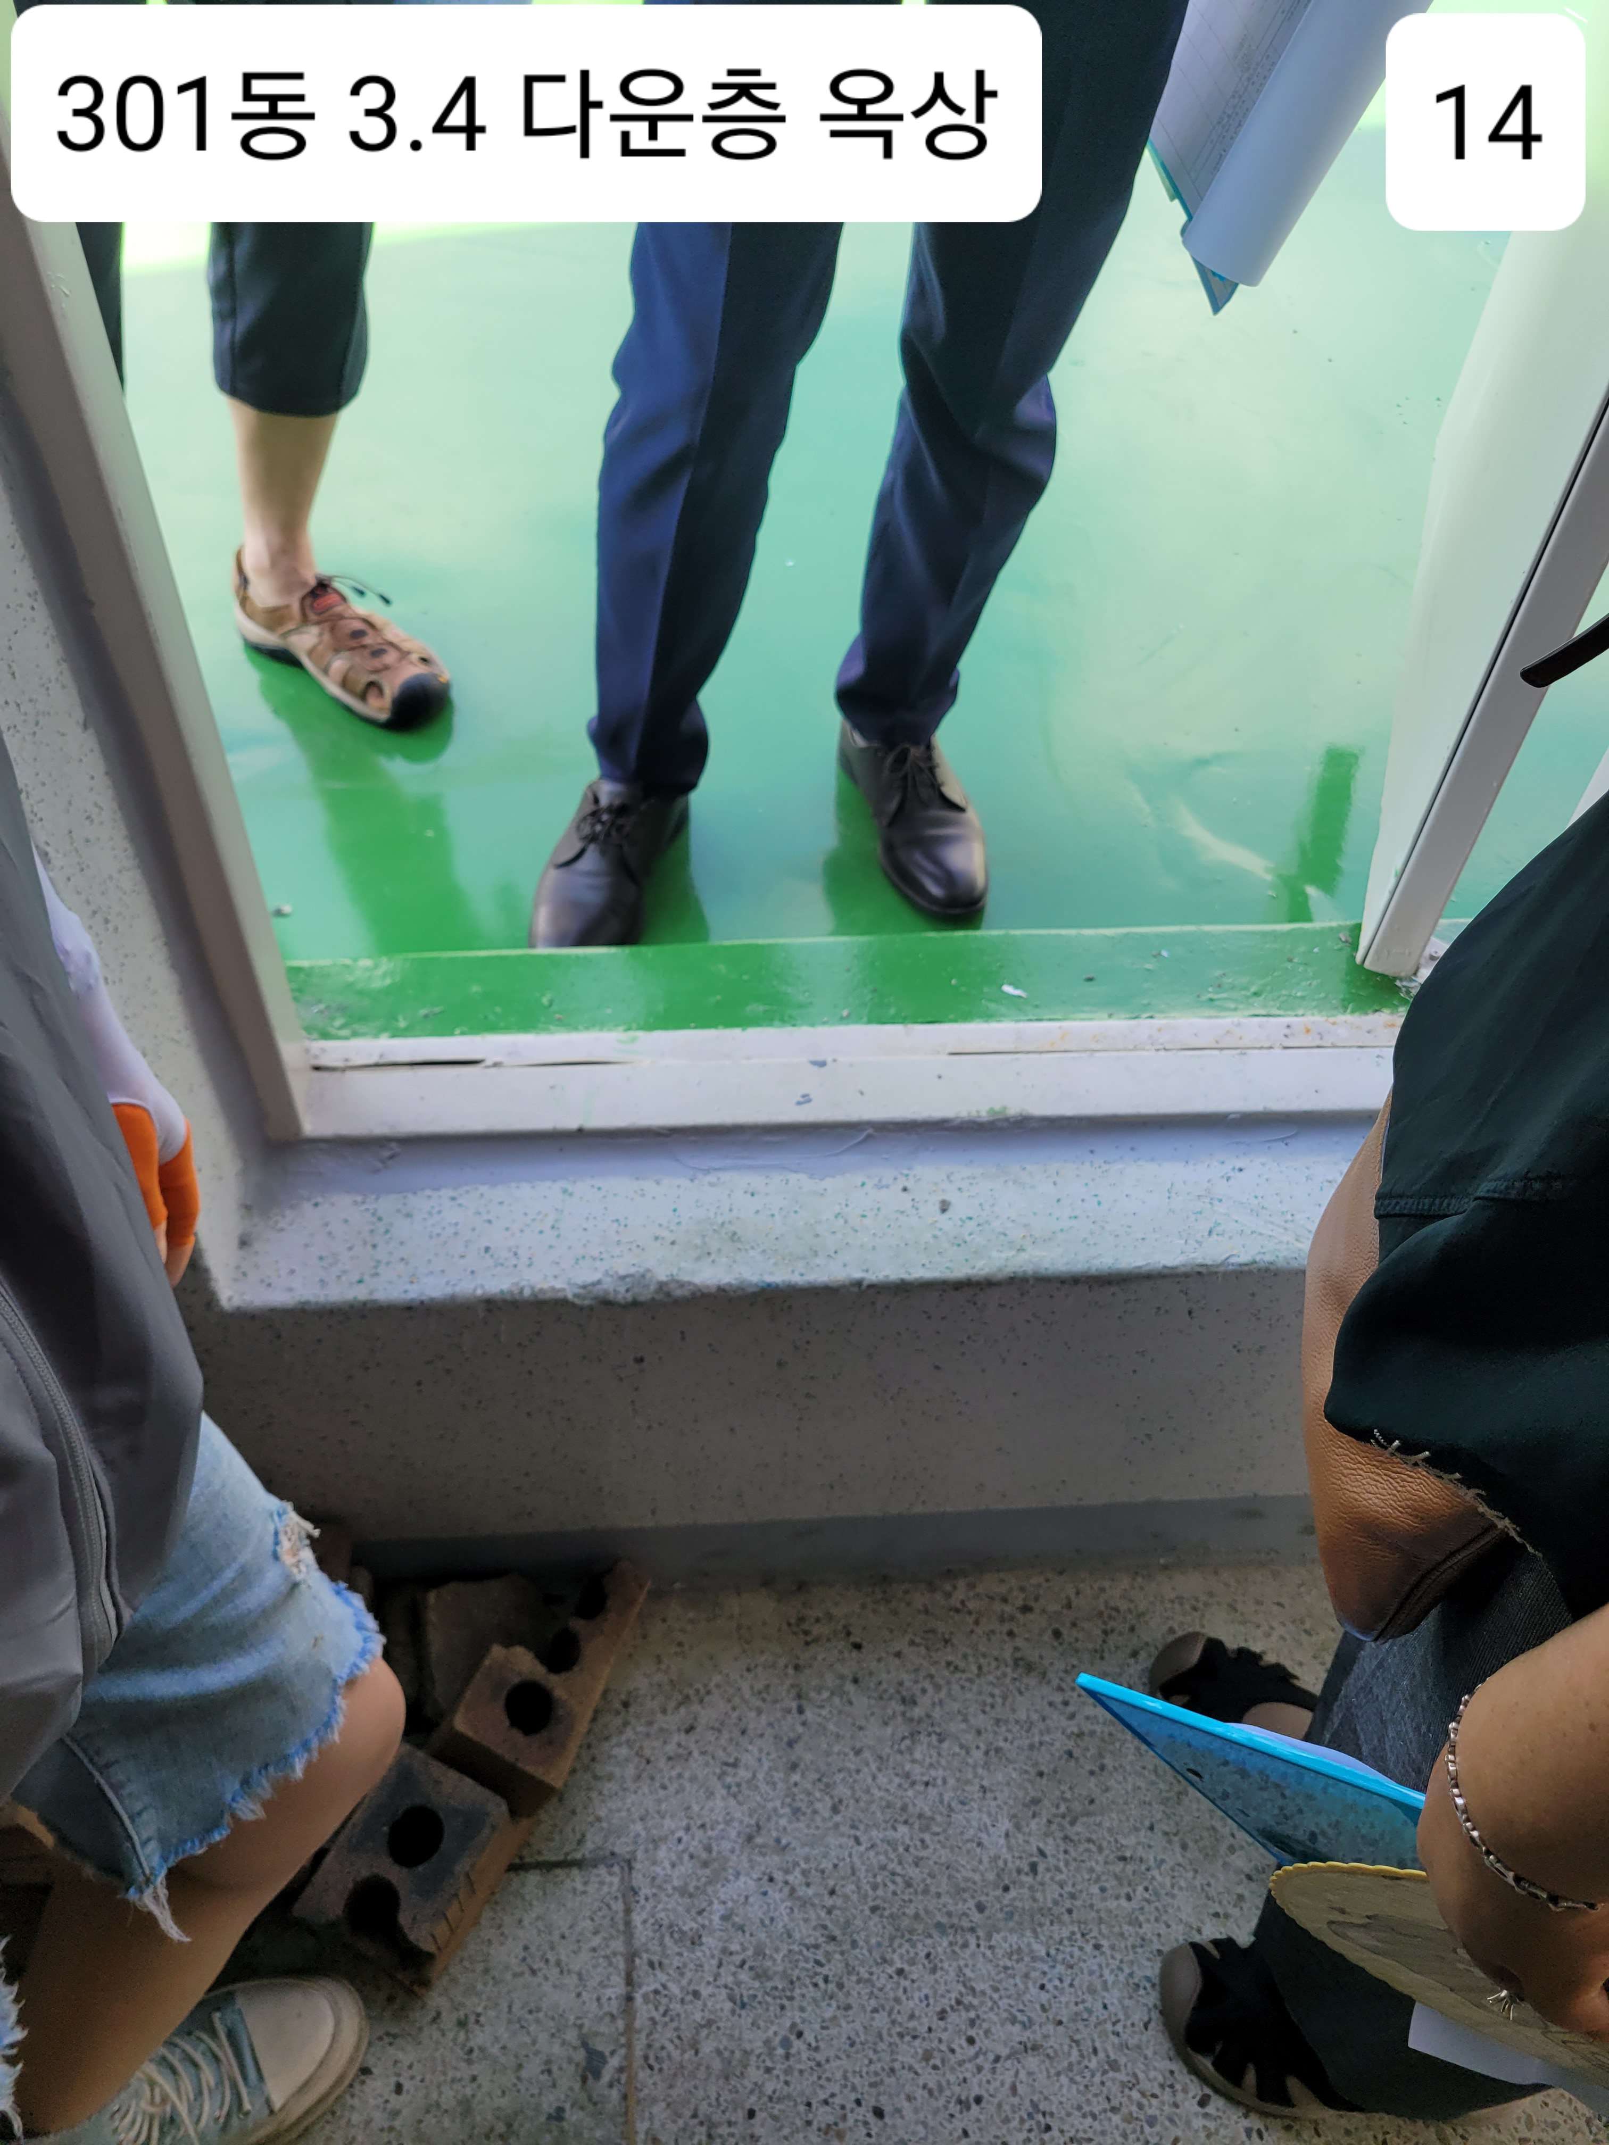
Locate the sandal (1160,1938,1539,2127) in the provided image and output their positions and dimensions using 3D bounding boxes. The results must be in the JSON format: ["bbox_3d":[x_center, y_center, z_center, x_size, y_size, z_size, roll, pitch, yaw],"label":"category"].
[{"bbox_3d":[0.395,0.691,1.170,0.250,0.080,0.097,4,49,0],"label":"sandal"}]

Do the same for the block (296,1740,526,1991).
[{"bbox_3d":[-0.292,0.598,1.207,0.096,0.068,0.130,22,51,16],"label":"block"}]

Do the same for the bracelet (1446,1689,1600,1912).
[{"bbox_3d":[0.205,0.197,0.440,0.062,0.022,0.068,39,38,11],"label":"bracelet"}]

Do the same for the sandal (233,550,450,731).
[{"bbox_3d":[-0.523,-0.498,1.779,0.305,0.100,0.108,34,55,24],"label":"sandal"}]

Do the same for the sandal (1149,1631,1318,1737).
[{"bbox_3d":[0.406,0.531,1.310,0.245,0.080,0.097,19,50,13],"label":"sandal"}]

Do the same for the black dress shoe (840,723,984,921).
[{"bbox_3d":[0.107,-0.290,1.627,0.105,0.105,0.287,-11,50,-13],"label":"black dress shoe"}]

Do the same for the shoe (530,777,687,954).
[{"bbox_3d":[-0.181,-0.238,1.566,0.105,0.105,0.285,13,49,8],"label":"shoe"}]

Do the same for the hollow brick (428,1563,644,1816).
[{"bbox_3d":[-0.205,0.467,1.273,0.090,0.057,0.190,34,36,-5],"label":"hollow brick"}]

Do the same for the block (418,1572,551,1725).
[{"bbox_3d":[-0.249,0.479,1.310,0.100,0.060,0.120,-10,50,-11],"label":"block"}]

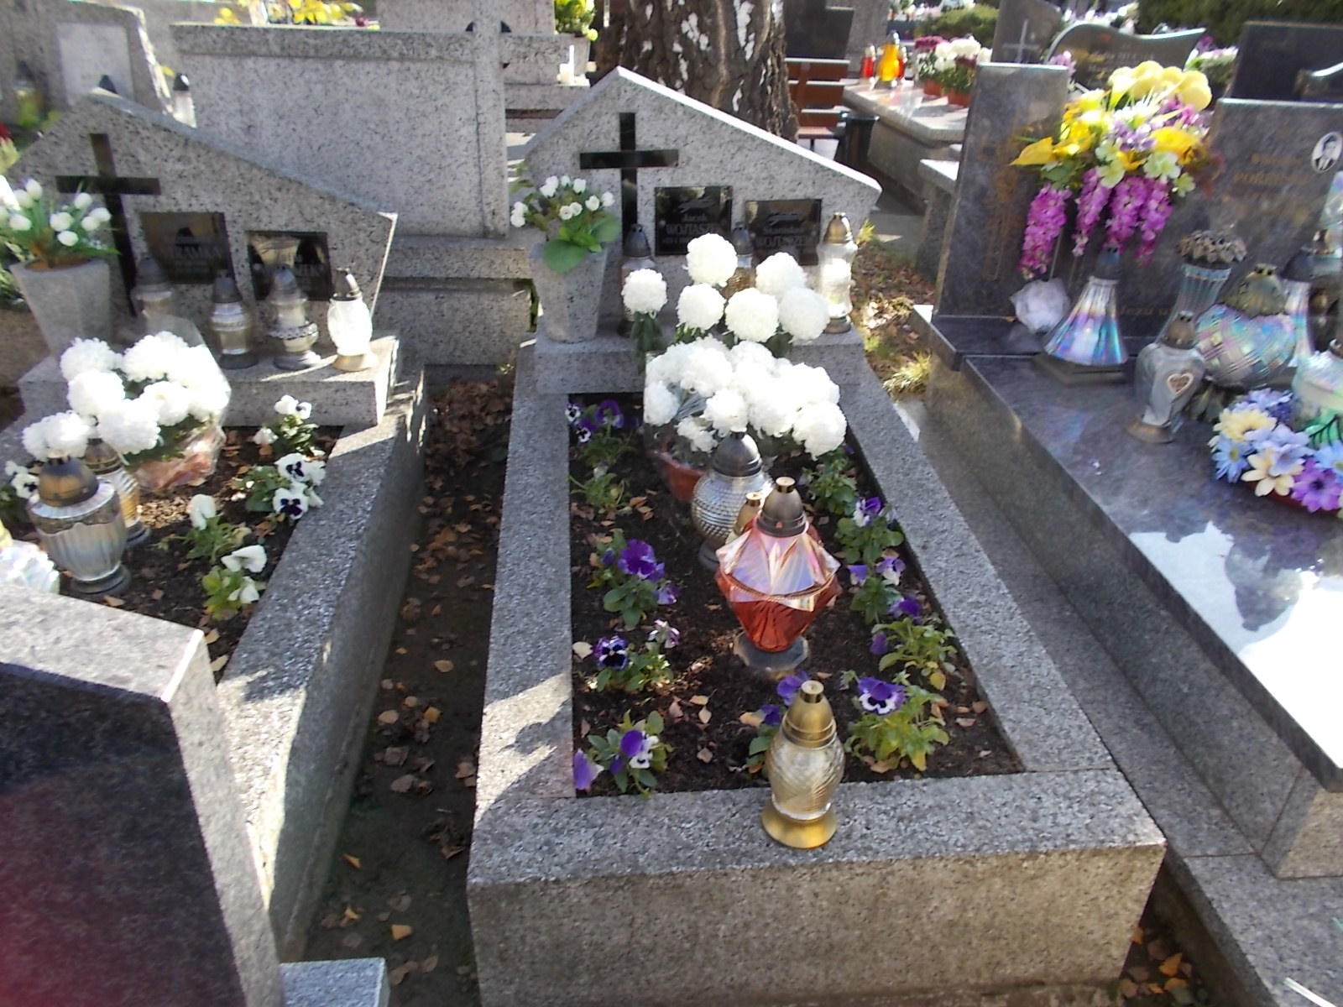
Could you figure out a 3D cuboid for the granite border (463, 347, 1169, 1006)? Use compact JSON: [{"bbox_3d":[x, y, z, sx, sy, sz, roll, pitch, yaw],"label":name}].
[{"bbox_3d":[0.128,0.136,2.157,0.945,0.280,1.762,-2,32,-5],"label":"granite border"}]

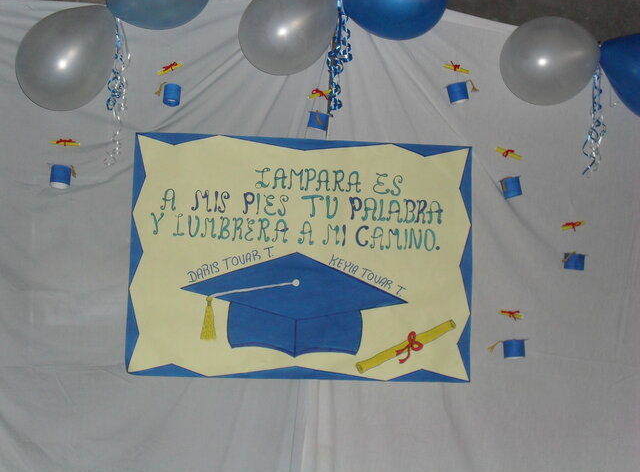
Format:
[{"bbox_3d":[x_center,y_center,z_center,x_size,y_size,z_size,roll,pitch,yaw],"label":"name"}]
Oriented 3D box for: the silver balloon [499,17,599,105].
[{"bbox_3d":[0.489,-0.374,1.930,0.213,0.184,0.185,2,-5,-4],"label":"silver balloon"}]

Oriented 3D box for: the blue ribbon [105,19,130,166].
[{"bbox_3d":[-0.420,-0.302,1.880,0.054,0.315,0.045,2,-5,-4],"label":"blue ribbon"}]

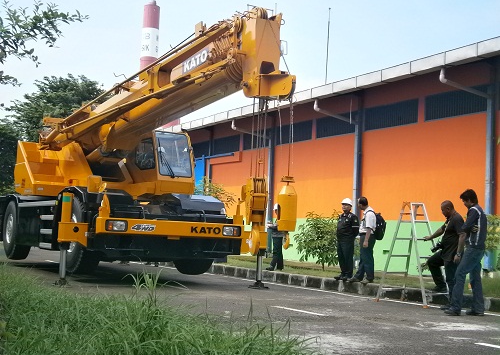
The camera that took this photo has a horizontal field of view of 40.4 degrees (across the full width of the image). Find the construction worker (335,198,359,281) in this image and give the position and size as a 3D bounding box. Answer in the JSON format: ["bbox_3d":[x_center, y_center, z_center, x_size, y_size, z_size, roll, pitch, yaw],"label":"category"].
[{"bbox_3d":[2.004,1.288,14.100,0.500,1.700,0.380,-2,-6,41],"label":"construction worker"}]

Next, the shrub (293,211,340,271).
[{"bbox_3d":[1.820,1.562,16.700,1.420,1.500,1.400,1,-4,3],"label":"shrub"}]

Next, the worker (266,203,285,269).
[{"bbox_3d":[0.624,1.455,16.600,0.440,1.660,0.500,3,-5,-21],"label":"worker"}]

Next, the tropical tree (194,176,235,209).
[{"bbox_3d":[-1.393,1.296,22.000,2.100,2.600,2.000,1,-4,3],"label":"tropical tree"}]

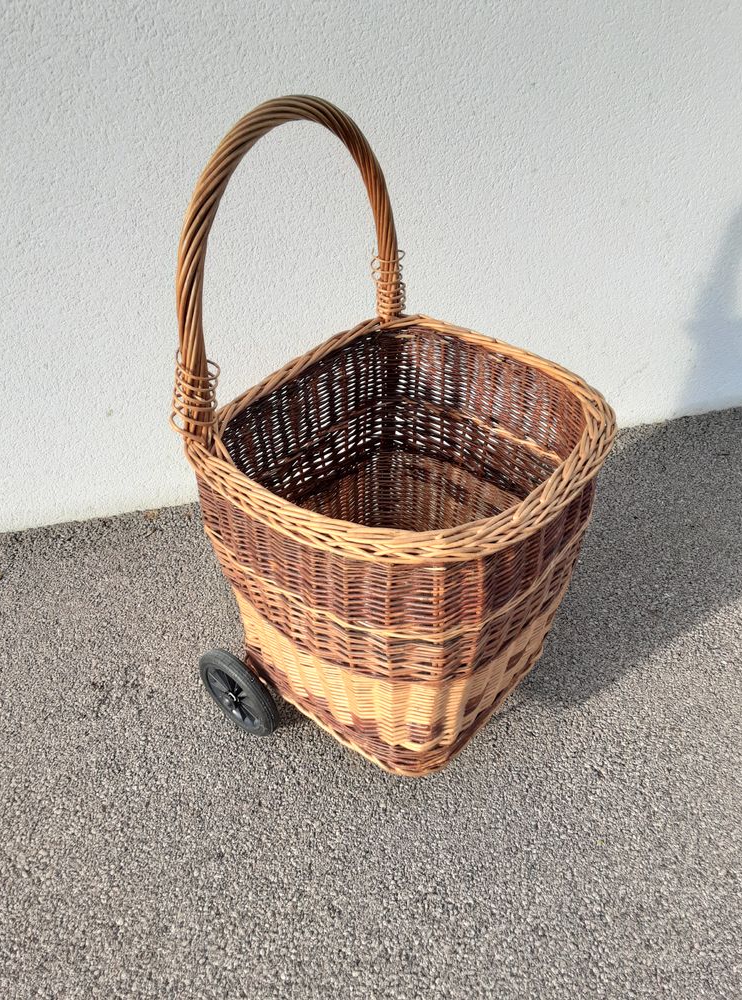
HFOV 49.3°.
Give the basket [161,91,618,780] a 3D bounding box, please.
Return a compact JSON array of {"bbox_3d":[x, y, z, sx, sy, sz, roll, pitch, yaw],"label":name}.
[{"bbox_3d":[0.047,-0.029,1.058,0.465,0.874,0.473,27,48,31],"label":"basket"}]

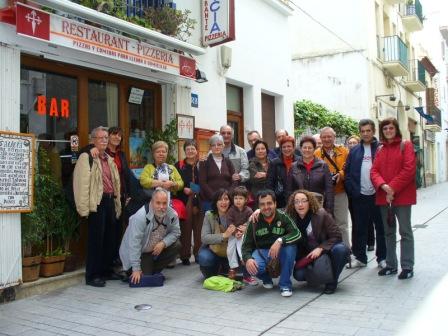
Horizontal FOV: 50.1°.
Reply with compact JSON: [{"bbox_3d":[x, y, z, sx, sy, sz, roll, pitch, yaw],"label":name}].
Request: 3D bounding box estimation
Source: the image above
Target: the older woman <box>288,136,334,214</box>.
[{"bbox_3d":[0.970,0.412,5.400,0.530,1.550,0.360,-1,0,8],"label":"older woman"}]

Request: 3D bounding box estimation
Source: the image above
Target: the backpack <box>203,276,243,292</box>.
[{"bbox_3d":[-0.010,1.141,4.760,0.390,0.120,0.260,-1,0,6],"label":"backpack"}]

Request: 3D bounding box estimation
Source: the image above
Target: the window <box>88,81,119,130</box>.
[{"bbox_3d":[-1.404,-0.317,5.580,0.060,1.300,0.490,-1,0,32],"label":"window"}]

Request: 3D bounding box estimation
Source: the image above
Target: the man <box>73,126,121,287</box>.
[{"bbox_3d":[-1.358,0.381,5.120,0.510,1.670,0.370,-1,0,-38],"label":"man"}]

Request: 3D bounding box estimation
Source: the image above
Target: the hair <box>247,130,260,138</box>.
[{"bbox_3d":[0.400,-0.457,6.500,0.170,0.120,0.190,-1,0,-5],"label":"hair"}]

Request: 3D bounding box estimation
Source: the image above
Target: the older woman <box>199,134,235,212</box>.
[{"bbox_3d":[-0.090,0.396,5.750,0.480,1.590,0.350,-1,0,-3],"label":"older woman"}]

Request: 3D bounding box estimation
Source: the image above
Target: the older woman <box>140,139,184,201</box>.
[{"bbox_3d":[-0.735,0.447,5.700,0.520,1.550,0.380,-1,0,-5],"label":"older woman"}]

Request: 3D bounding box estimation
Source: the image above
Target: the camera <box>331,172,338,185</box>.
[{"bbox_3d":[1.286,0.118,5.600,0.100,0.120,0.080,-1,0,25],"label":"camera"}]

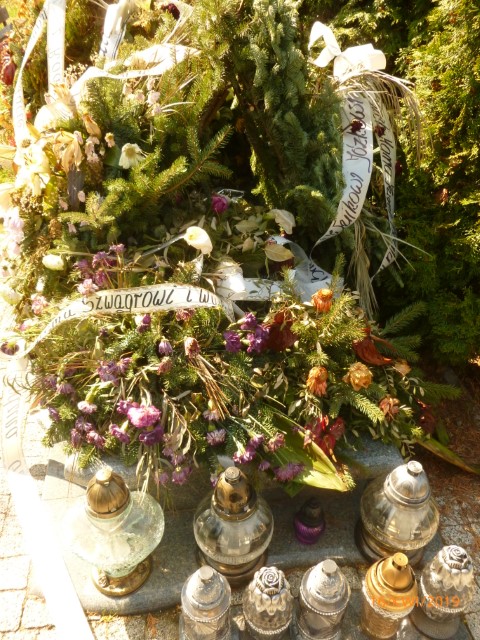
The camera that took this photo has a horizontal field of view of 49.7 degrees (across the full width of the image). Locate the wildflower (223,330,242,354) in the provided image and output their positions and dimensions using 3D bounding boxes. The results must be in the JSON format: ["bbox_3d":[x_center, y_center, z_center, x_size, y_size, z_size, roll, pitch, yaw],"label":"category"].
[{"bbox_3d":[-0.020,0.057,1.380,0.051,0.054,0.050,2,32,0],"label":"wildflower"}]

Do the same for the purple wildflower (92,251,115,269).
[{"bbox_3d":[-0.432,-0.191,1.638,0.066,0.052,0.054,0,30,0],"label":"purple wildflower"}]

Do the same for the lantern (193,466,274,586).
[{"bbox_3d":[-0.013,0.429,1.121,0.178,0.294,0.178,0,34,0],"label":"lantern"}]

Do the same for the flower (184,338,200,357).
[{"bbox_3d":[-0.126,0.070,1.370,0.040,0.049,0.042,0,32,-3],"label":"flower"}]

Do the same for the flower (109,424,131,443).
[{"bbox_3d":[-0.317,0.301,1.360,0.056,0.046,0.047,0,31,0],"label":"flower"}]

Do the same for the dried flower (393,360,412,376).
[{"bbox_3d":[0.439,0.131,1.400,0.051,0.040,0.043,8,33,10],"label":"dried flower"}]

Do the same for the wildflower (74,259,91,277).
[{"bbox_3d":[-0.492,-0.164,1.617,0.048,0.052,0.048,0,30,0],"label":"wildflower"}]

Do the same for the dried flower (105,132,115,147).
[{"bbox_3d":[-0.434,-0.600,1.720,0.032,0.043,0.035,-2,33,-6],"label":"dried flower"}]

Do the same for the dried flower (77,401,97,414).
[{"bbox_3d":[-0.353,0.201,1.190,0.046,0.031,0.035,0,34,0],"label":"dried flower"}]

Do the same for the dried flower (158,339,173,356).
[{"bbox_3d":[-0.181,0.067,1.260,0.034,0.042,0.035,0,34,0],"label":"dried flower"}]

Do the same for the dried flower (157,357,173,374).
[{"bbox_3d":[-0.200,0.120,1.370,0.040,0.044,0.040,-1,32,-4],"label":"dried flower"}]

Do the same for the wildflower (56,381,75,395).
[{"bbox_3d":[-0.482,0.186,1.430,0.048,0.034,0.038,0,31,0],"label":"wildflower"}]

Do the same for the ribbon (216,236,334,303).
[{"bbox_3d":[0.117,-0.167,1.712,0.378,0.150,0.200,0,30,0],"label":"ribbon"}]

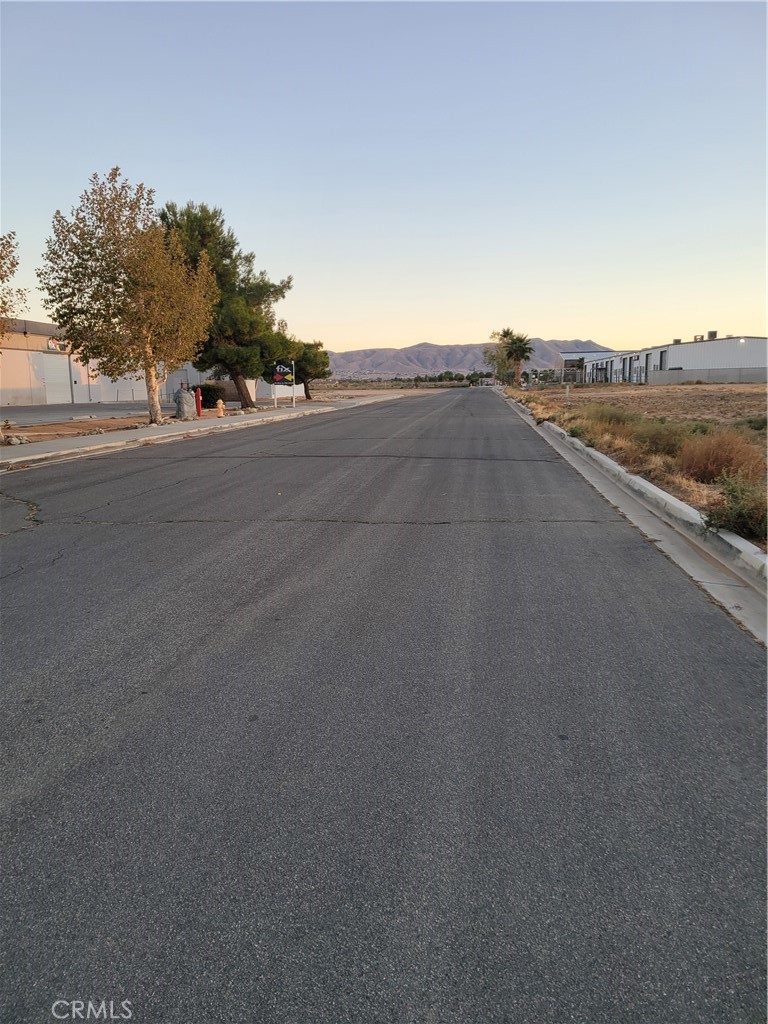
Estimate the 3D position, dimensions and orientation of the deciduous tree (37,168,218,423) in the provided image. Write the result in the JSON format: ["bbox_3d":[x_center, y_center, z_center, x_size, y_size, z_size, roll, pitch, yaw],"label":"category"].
[{"bbox_3d":[-8.490,-7.059,25.476,6.024,8.144,5.800,0,10,0],"label":"deciduous tree"}]

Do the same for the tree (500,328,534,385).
[{"bbox_3d":[15.832,-18.362,91.212,4.032,6.630,4.000,0,10,0],"label":"tree"}]

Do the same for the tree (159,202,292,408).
[{"bbox_3d":[-8.196,-10.567,39.791,6.929,10.338,6.800,0,10,0],"label":"tree"}]

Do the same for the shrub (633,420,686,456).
[{"bbox_3d":[5.505,-1.487,15.368,1.079,0.678,1.000,0,10,0],"label":"shrub"}]

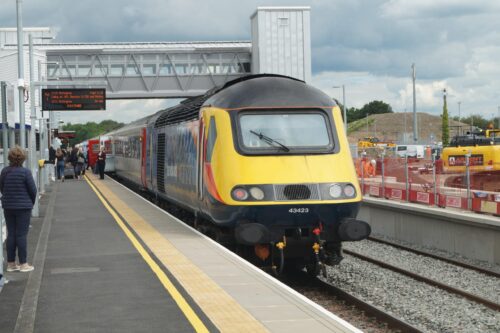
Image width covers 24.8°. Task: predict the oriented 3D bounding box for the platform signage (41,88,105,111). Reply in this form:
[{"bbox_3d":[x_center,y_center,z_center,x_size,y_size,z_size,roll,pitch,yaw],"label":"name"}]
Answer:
[{"bbox_3d":[-4.101,-1.555,26.616,1.450,0.520,0.250,-1,1,-9],"label":"platform signage"}]

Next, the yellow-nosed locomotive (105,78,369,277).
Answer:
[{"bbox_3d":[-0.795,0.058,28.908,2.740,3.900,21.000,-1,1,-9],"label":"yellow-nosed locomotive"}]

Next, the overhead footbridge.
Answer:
[{"bbox_3d":[-6.506,-5.935,71.807,13.060,3.410,2.900,-1,1,-9],"label":"overhead footbridge"}]

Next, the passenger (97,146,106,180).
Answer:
[{"bbox_3d":[-7.316,-0.181,55.924,0.500,1.640,0.360,-1,1,5],"label":"passenger"}]

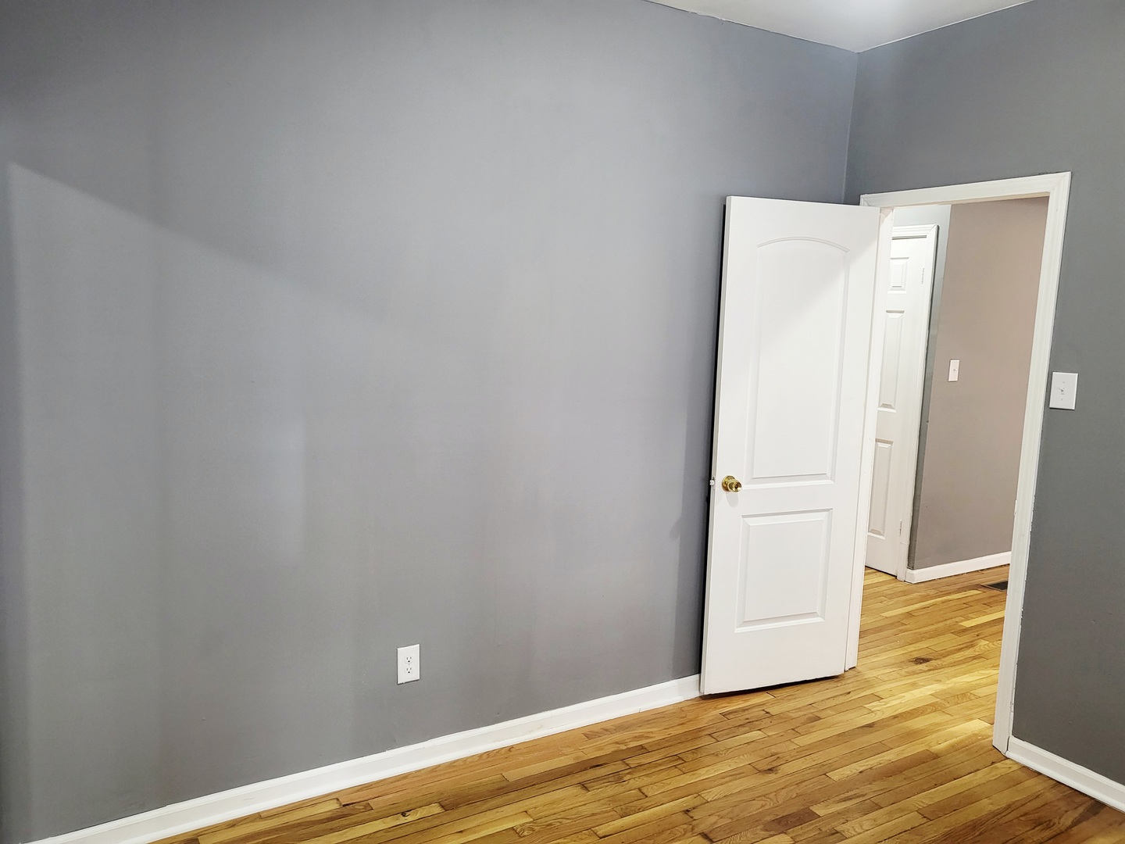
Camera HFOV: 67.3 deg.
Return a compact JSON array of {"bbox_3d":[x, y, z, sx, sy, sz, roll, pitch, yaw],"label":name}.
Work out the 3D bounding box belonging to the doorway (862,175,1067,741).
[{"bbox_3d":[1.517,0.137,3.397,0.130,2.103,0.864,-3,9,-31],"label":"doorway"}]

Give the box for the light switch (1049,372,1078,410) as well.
[{"bbox_3d":[1.725,-0.107,2.908,0.014,0.122,0.082,-3,9,-31],"label":"light switch"}]

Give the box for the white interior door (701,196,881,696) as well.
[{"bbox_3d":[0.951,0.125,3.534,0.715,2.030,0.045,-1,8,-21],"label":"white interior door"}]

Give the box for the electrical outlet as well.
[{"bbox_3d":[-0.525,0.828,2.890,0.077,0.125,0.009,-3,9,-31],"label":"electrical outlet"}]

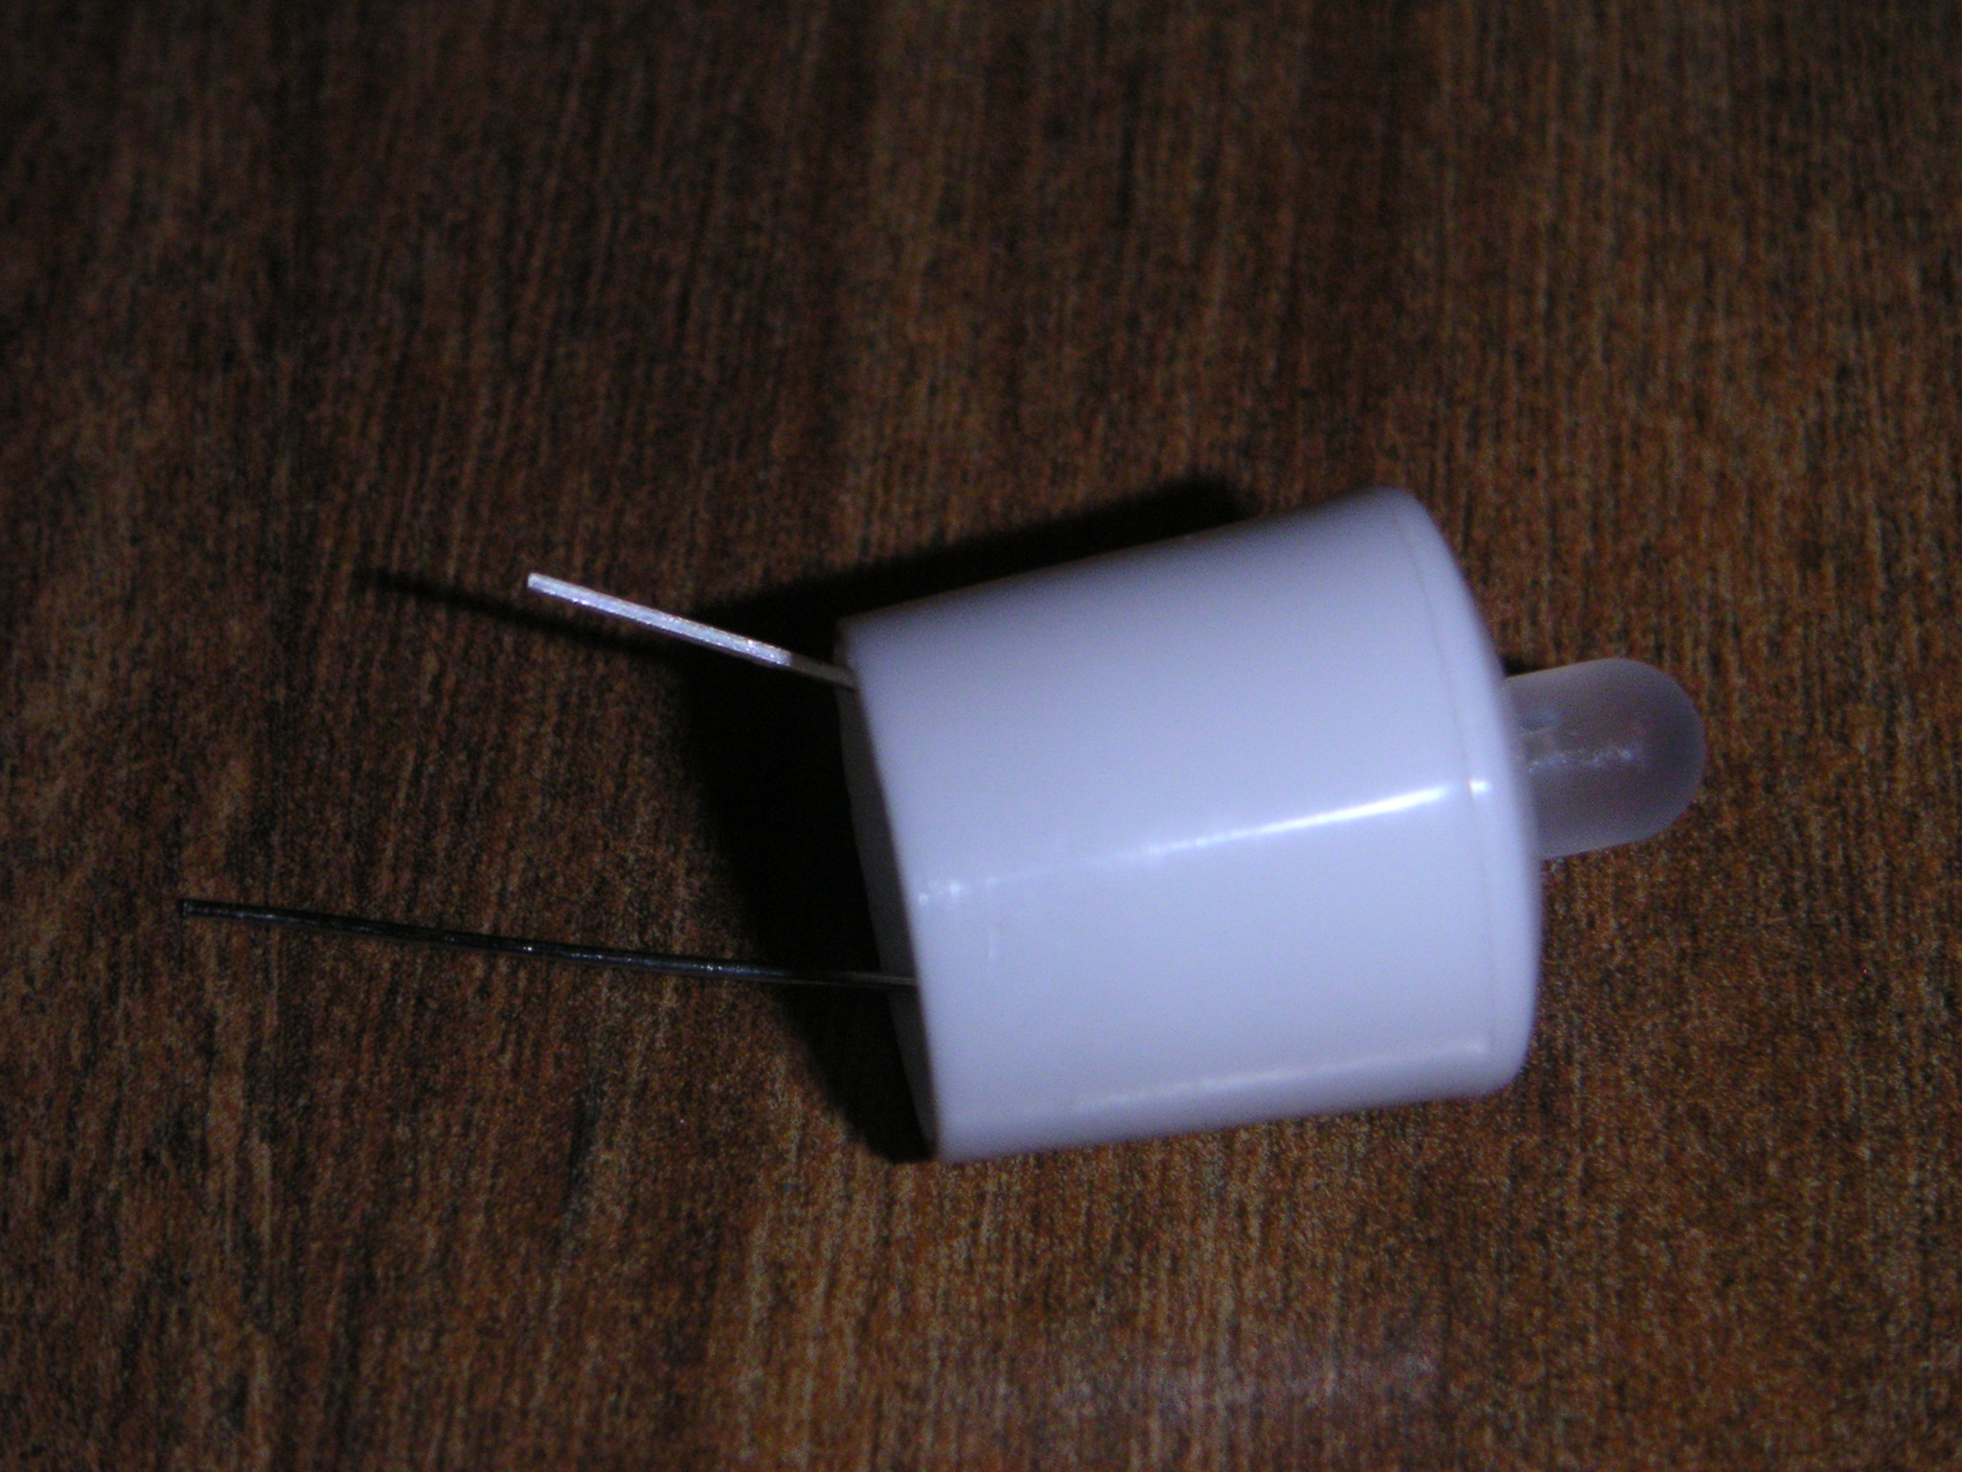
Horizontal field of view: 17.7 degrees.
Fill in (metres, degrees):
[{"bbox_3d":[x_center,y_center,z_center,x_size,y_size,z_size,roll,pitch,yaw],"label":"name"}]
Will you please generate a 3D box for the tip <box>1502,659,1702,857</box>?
[{"bbox_3d":[0.017,0.001,0.171,0.006,0.005,0.005,-11,59,-4],"label":"tip"}]

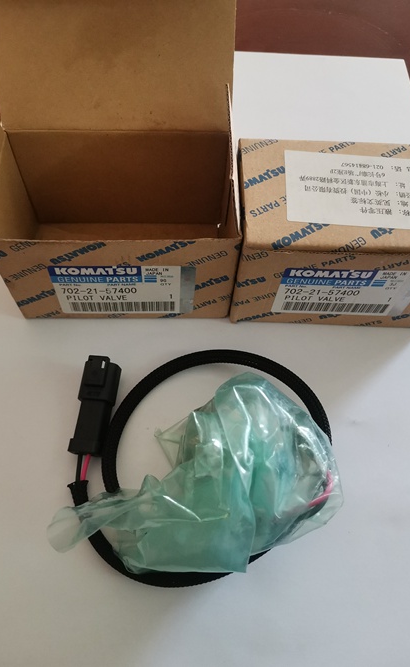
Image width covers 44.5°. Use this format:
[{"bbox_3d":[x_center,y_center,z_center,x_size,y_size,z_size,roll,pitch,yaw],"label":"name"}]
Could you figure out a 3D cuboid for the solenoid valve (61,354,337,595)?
[{"bbox_3d":[0.002,0.050,0.222,0.120,0.043,0.112,2,62,-2],"label":"solenoid valve"}]

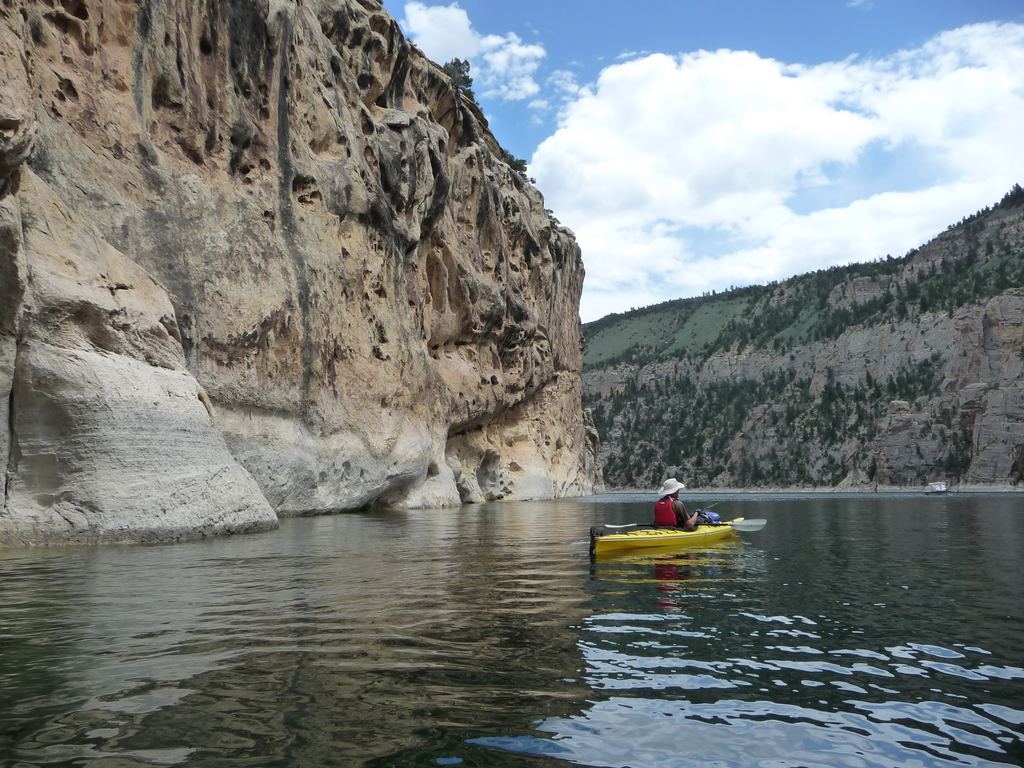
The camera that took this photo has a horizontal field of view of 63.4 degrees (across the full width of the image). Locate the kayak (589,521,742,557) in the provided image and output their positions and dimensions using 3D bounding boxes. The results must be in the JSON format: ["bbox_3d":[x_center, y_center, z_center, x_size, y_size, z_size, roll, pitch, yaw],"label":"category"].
[{"bbox_3d":[2.331,2.099,11.509,0.620,0.390,4.744,-5,-9,36],"label":"kayak"}]

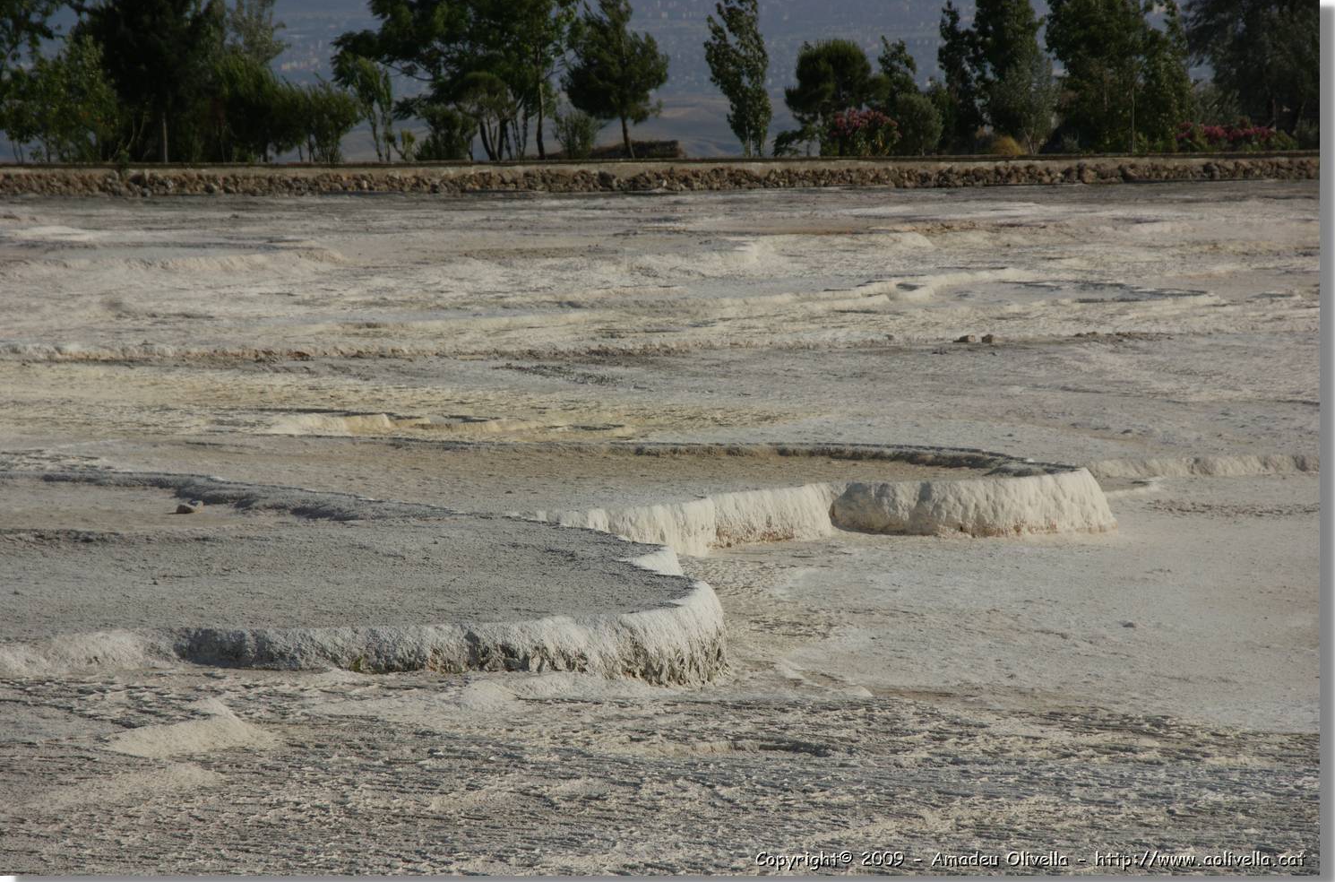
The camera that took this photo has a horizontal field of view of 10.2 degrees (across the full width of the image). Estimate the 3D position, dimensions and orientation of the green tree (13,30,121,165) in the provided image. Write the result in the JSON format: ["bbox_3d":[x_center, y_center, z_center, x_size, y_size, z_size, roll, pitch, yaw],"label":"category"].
[{"bbox_3d":[-19.294,-10.992,241.000,3.540,4.180,3.540,0,4,0],"label":"green tree"}]

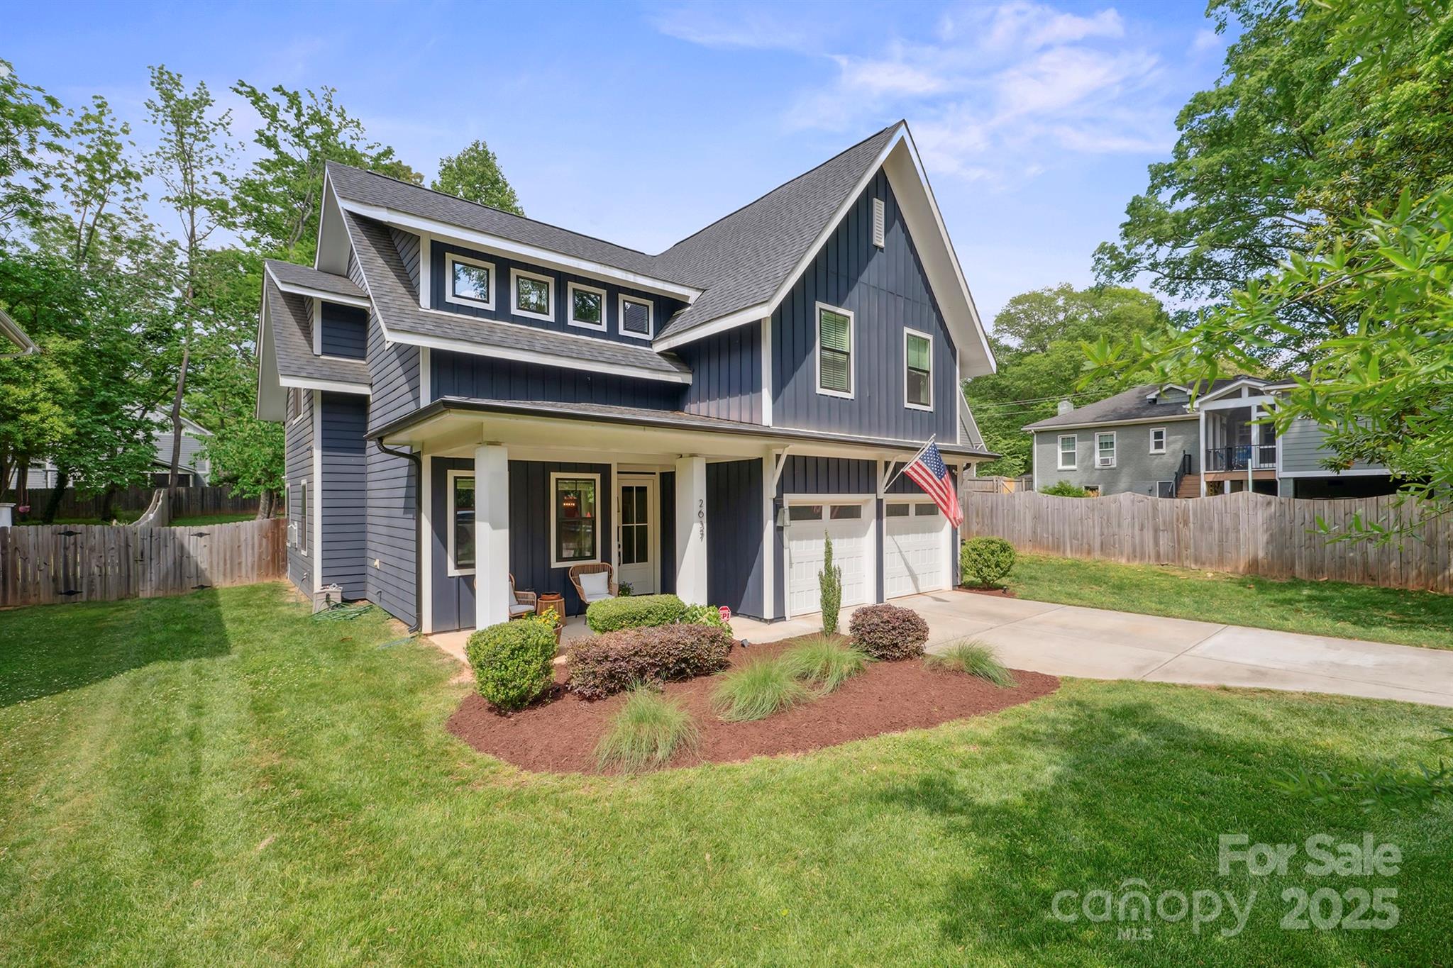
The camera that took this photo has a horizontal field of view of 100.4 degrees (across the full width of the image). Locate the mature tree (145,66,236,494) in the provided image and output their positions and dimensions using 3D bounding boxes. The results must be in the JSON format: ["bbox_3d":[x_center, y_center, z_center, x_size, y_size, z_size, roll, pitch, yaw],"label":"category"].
[{"bbox_3d":[-27.437,-9.711,31.000,5.000,23.377,5.000,1,-2,-40],"label":"mature tree"}]

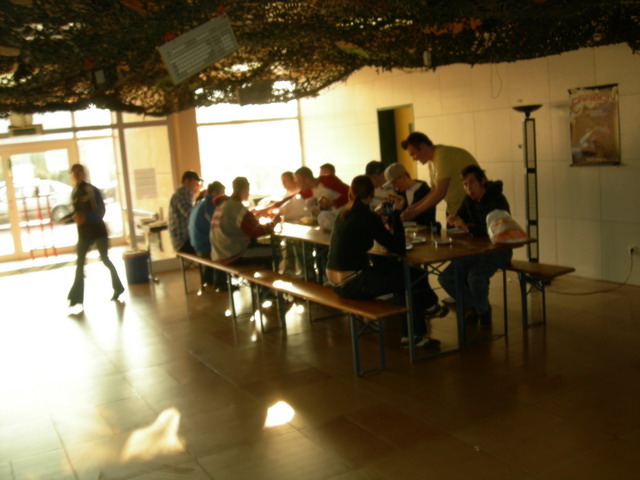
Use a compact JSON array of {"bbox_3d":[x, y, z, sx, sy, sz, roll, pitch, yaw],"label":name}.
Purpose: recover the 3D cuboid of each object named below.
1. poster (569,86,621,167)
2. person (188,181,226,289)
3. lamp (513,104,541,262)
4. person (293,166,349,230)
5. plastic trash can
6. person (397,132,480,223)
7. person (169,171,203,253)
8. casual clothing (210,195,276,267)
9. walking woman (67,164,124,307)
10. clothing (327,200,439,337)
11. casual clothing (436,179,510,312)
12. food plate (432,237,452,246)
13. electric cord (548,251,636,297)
[{"bbox_3d":[2.782,-1.156,6.774,0.020,0.801,0.587,-8,8,-28],"label":"poster"},{"bbox_3d":[-1.137,-0.004,7.576,0.796,1.336,0.530,-10,9,-35],"label":"person"},{"bbox_3d":[2.306,-0.521,7.252,0.320,1.870,0.320,-9,8,-28],"label":"lamp"},{"bbox_3d":[0.060,-0.121,7.565,0.800,1.360,0.550,-8,8,-25],"label":"person"},{"bbox_3d":[-2.514,0.377,9.080,0.360,0.390,0.360,-9,8,-28],"label":"plastic trash can"},{"bbox_3d":[1.114,-0.124,6.100,0.720,1.640,0.570,-7,8,-16],"label":"person"},{"bbox_3d":[-1.434,-0.095,8.048,0.796,1.448,0.530,-9,8,-34],"label":"person"},{"bbox_3d":[-0.828,-0.111,6.875,0.740,0.740,0.550,-9,8,-28],"label":"casual clothing"},{"bbox_3d":[-2.609,0.040,7.700,0.550,1.380,0.460,-8,8,-25],"label":"walking woman"},{"bbox_3d":[0.376,0.242,4.973,0.857,1.102,0.541,-10,9,-39],"label":"clothing"},{"bbox_3d":[1.343,0.084,5.633,0.765,1.102,0.581,-10,9,-39],"label":"casual clothing"},{"bbox_3d":[0.911,0.023,5.023,0.153,0.036,0.153,-8,8,-28],"label":"food plate"},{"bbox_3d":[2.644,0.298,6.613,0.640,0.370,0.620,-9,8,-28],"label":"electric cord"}]

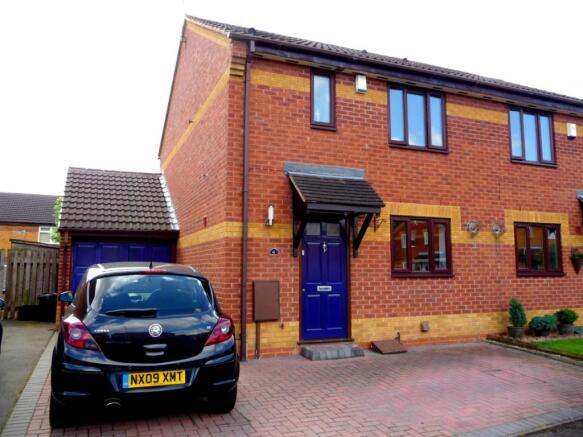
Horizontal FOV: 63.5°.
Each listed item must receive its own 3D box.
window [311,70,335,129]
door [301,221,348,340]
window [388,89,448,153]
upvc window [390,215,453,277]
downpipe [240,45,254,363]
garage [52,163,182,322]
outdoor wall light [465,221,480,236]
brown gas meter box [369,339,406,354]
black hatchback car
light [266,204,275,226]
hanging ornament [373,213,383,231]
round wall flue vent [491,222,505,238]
[{"bbox_3d":[0.523,-1.952,7.822,0.460,1.000,0.100,3,-6,-23],"label":"window"},{"bbox_3d":[0.539,0.923,7.576,0.850,2.000,0.070,3,-6,-23],"label":"door"},{"bbox_3d":[2.302,-1.789,8.557,1.300,1.110,0.100,3,-6,-23],"label":"window"},{"bbox_3d":[2.302,0.509,8.324,1.320,1.050,0.100,3,-6,-23],"label":"upvc window"},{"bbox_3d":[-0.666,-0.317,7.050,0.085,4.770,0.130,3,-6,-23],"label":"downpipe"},{"bbox_3d":[-4.883,0.616,13.111,2.510,4.180,6.050,3,-6,-23],"label":"garage"},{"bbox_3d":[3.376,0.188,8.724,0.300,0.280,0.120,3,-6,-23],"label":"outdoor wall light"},{"bbox_3d":[1.596,2.085,7.684,0.511,0.156,0.300,3,-6,-23],"label":"brown gas meter box"},{"bbox_3d":[-1.862,1.307,5.920,1.770,1.490,3.990,2,-6,-20],"label":"black hatchback car"},{"bbox_3d":[-0.321,-0.042,7.174,0.130,0.320,0.140,3,-6,-23],"label":"light"},{"bbox_3d":[1.440,0.052,7.873,0.150,0.284,0.090,3,-6,-23],"label":"hanging ornament"},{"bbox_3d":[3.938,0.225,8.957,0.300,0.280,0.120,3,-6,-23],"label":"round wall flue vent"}]

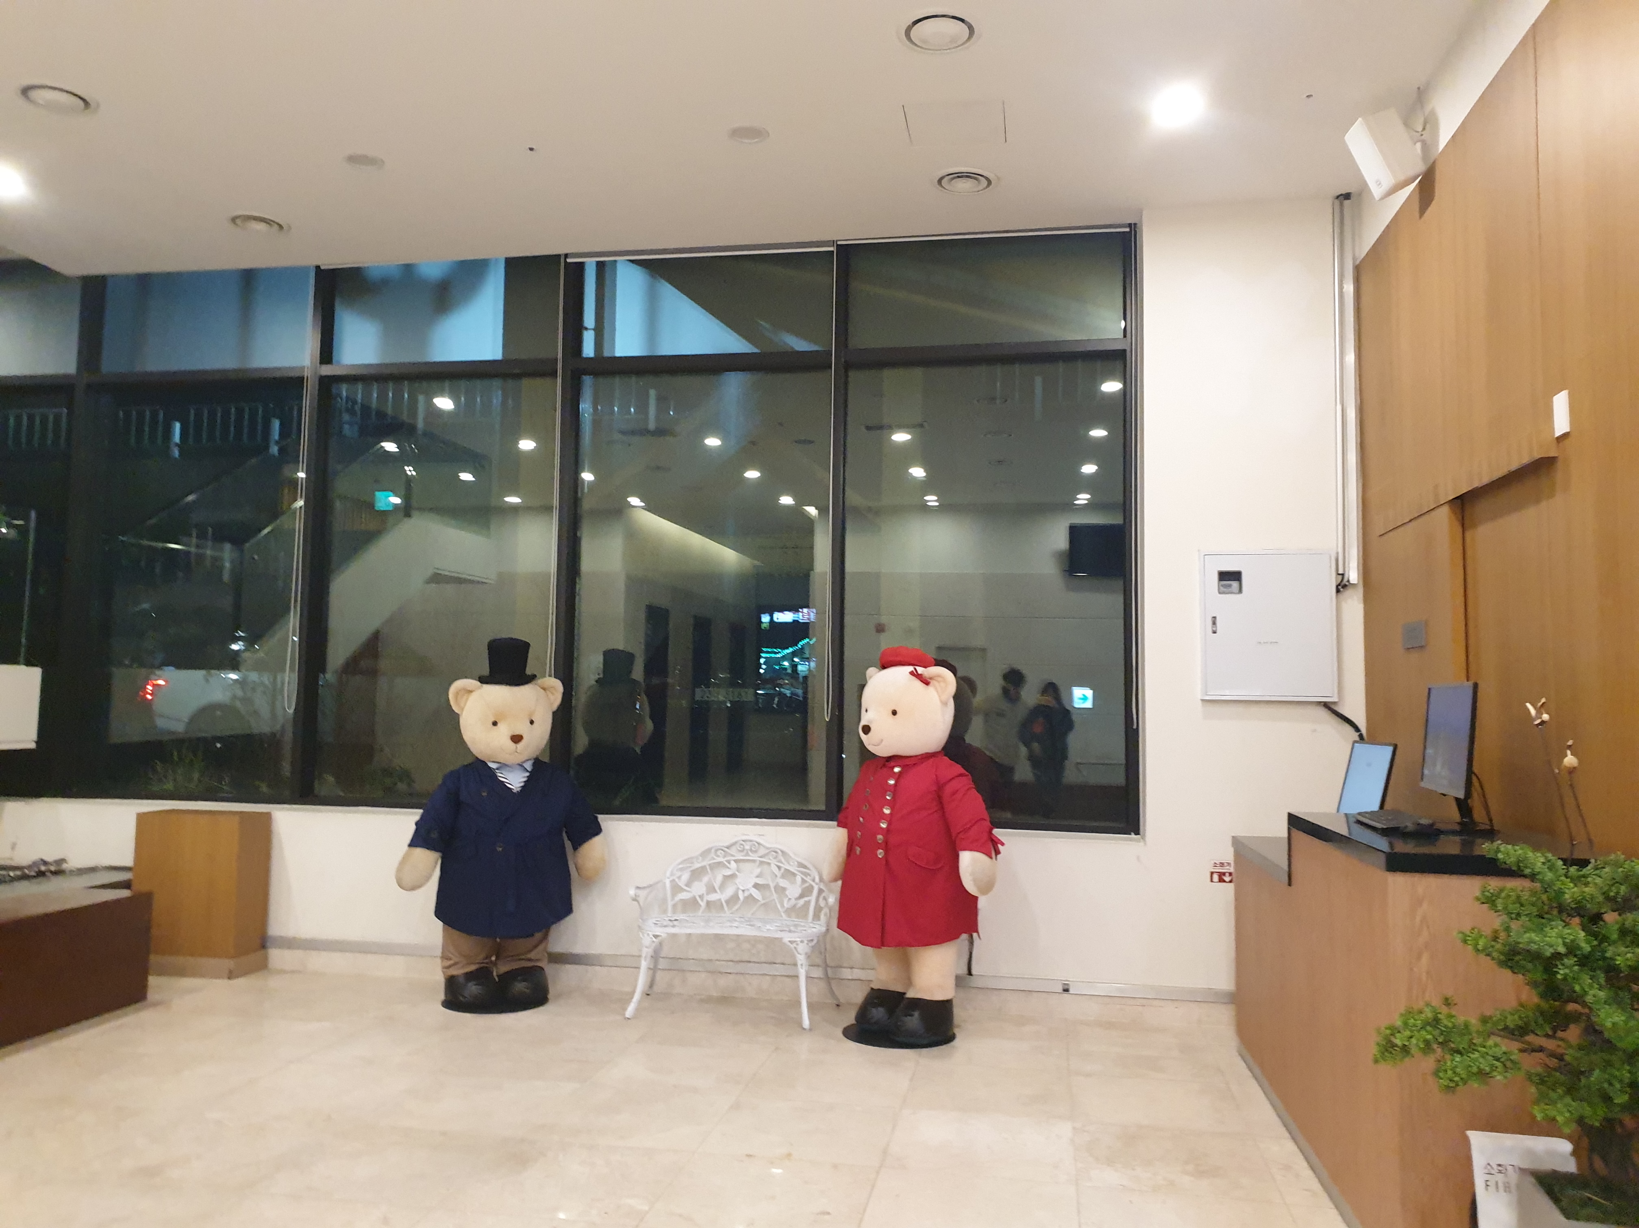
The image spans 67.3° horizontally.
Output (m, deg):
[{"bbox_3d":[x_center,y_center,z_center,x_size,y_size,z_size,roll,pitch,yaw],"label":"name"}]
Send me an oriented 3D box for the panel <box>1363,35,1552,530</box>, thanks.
[{"bbox_3d":[2.422,-1.082,4.824,0.060,1.355,2.105,0,-4,10],"label":"panel"}]

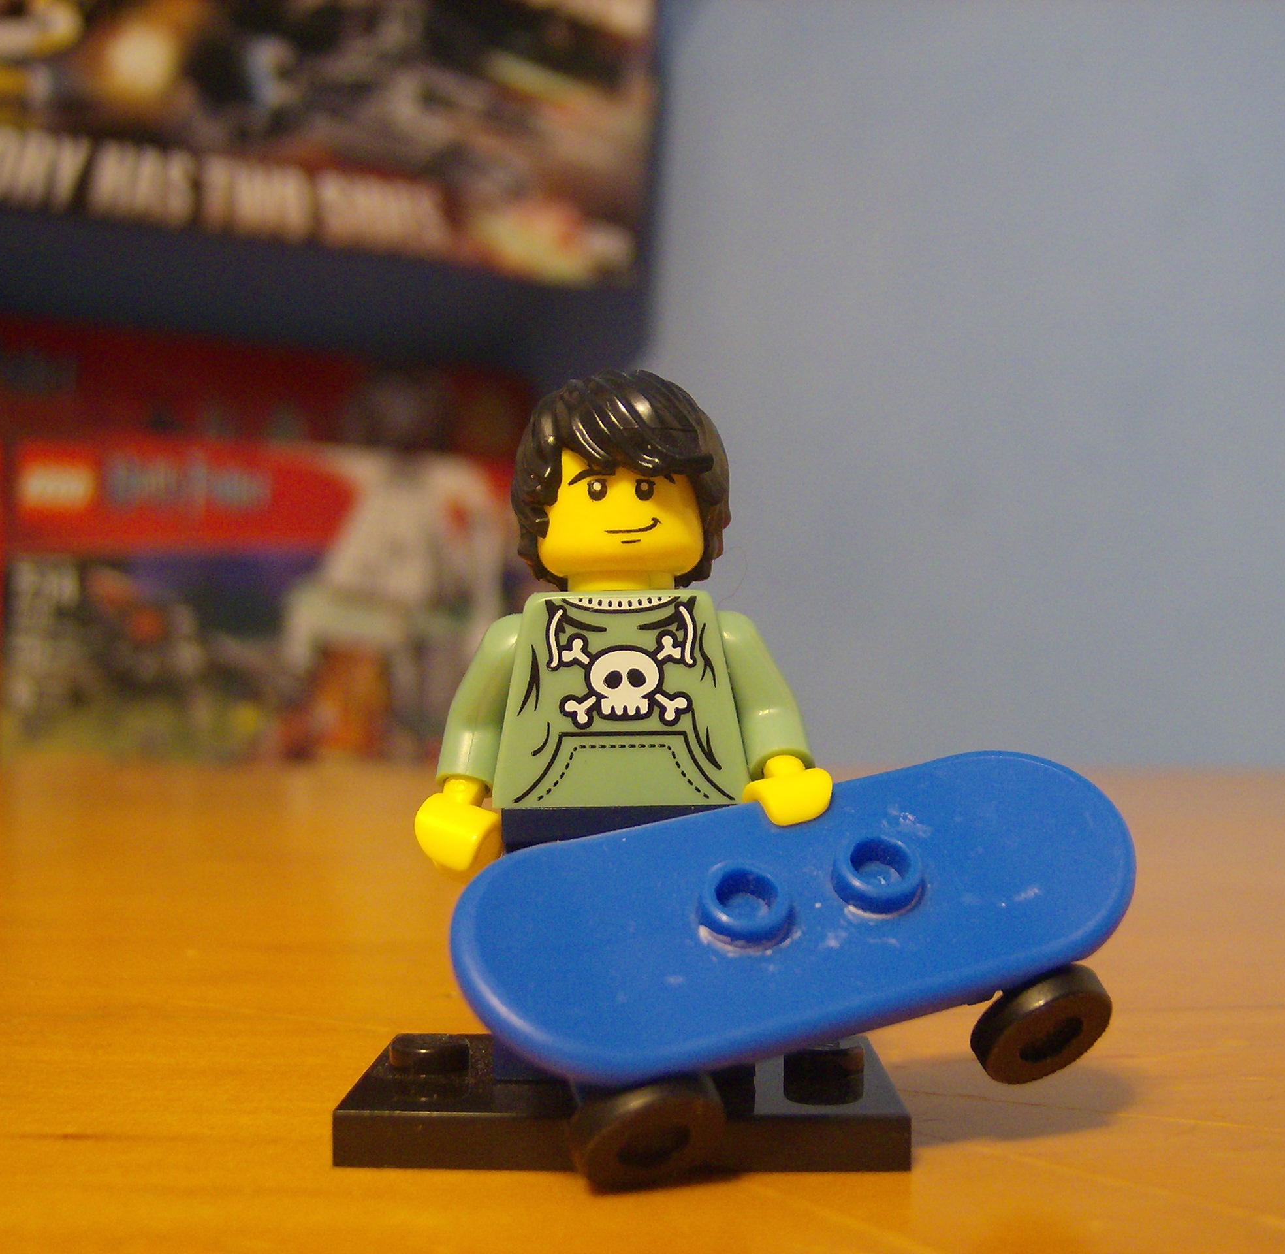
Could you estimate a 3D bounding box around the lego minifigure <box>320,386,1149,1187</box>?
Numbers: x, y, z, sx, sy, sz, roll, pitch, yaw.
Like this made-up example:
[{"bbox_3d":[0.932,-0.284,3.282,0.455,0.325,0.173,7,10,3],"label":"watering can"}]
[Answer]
[{"bbox_3d":[0.006,0.007,0.106,0.045,0.046,0.029,0,-3,1],"label":"lego minifigure"}]

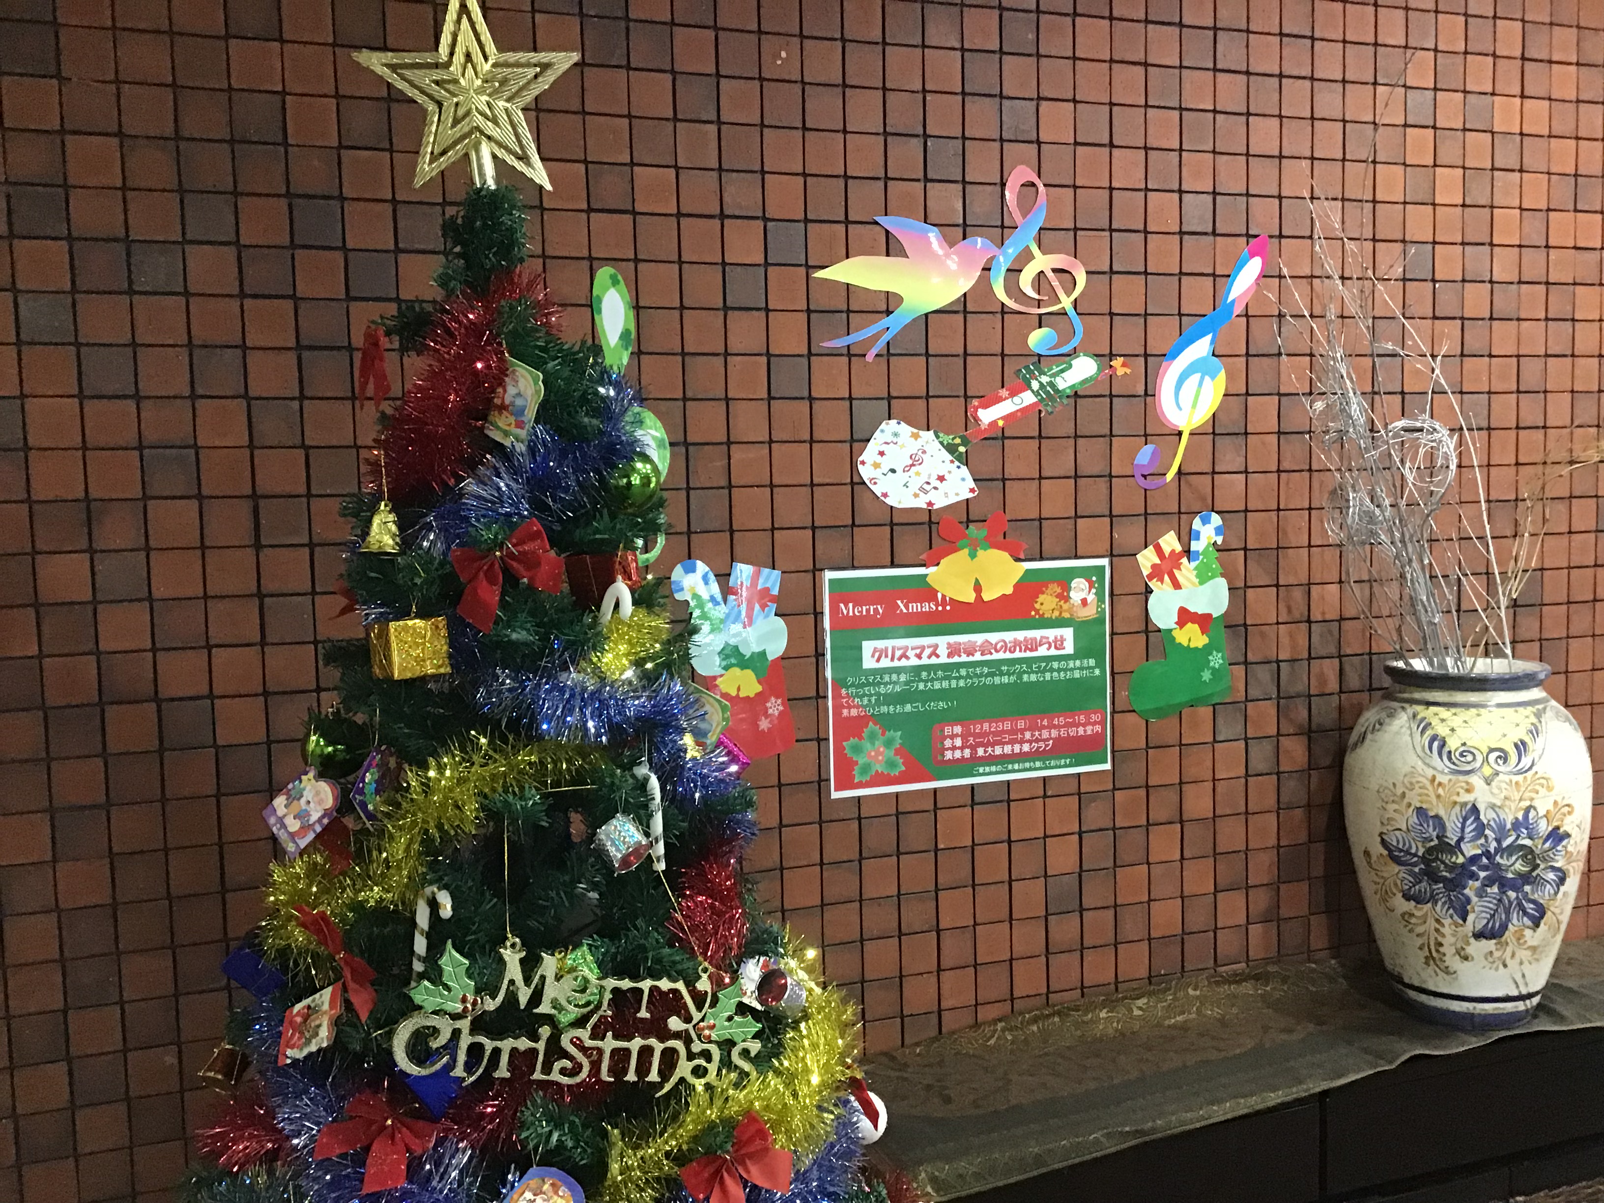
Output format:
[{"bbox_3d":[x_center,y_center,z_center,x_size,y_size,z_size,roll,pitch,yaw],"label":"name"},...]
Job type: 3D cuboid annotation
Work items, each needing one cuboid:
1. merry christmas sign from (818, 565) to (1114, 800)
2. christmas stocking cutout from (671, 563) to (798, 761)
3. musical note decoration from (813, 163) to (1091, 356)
[{"bbox_3d":[0.168,0.069,1.375,0.300,0.211,0.010,-3,5,-19],"label":"merry christmas sign"},{"bbox_3d":[-0.064,0.059,1.294,0.122,0.193,0.010,-3,5,-19],"label":"christmas stocking cutout"},{"bbox_3d":[0.143,-0.316,1.336,0.281,0.182,0.010,-3,5,-19],"label":"musical note decoration"}]

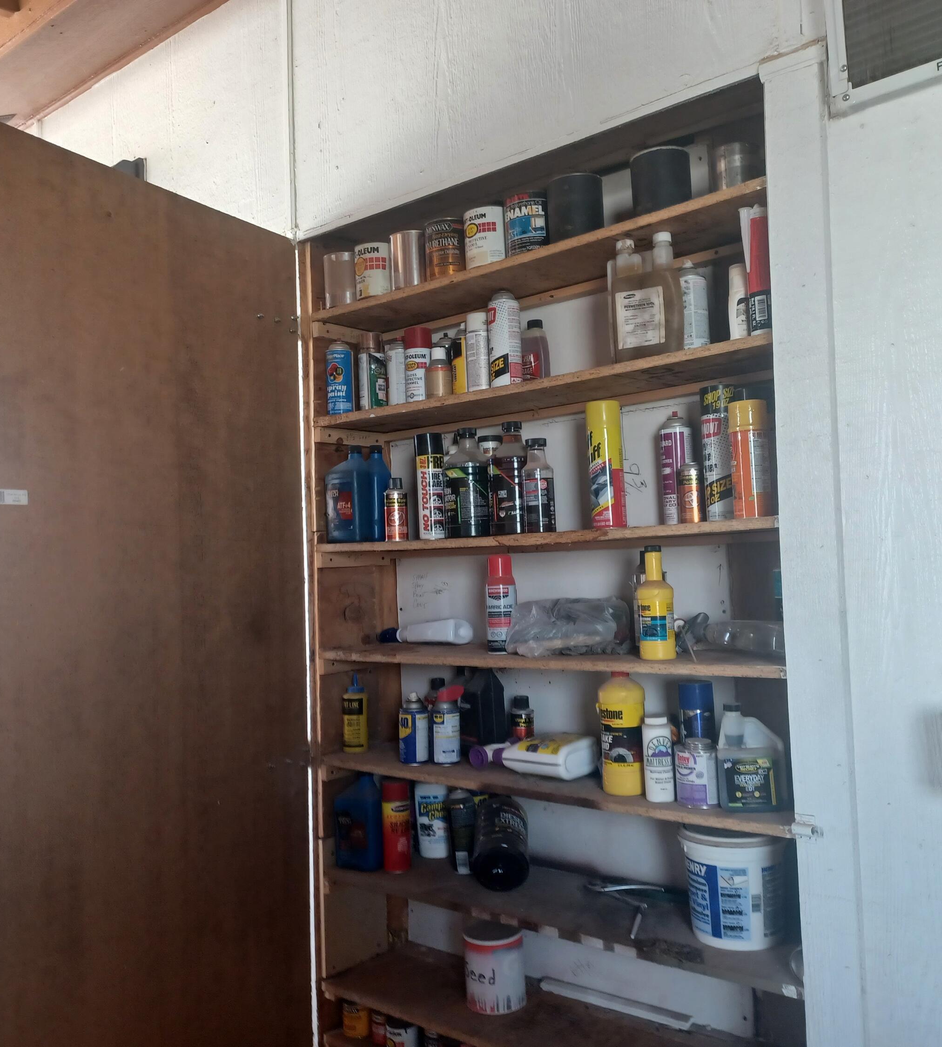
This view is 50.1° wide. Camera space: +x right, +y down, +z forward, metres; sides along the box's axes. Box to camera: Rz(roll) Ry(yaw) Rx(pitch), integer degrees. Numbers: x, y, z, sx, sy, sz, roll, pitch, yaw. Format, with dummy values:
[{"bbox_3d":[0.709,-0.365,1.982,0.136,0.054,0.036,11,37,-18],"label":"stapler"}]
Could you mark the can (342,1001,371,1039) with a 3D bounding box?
[{"bbox_3d":[-0.280,1.204,2.466,0.068,0.077,0.068,-2,-3,0],"label":"can"}]

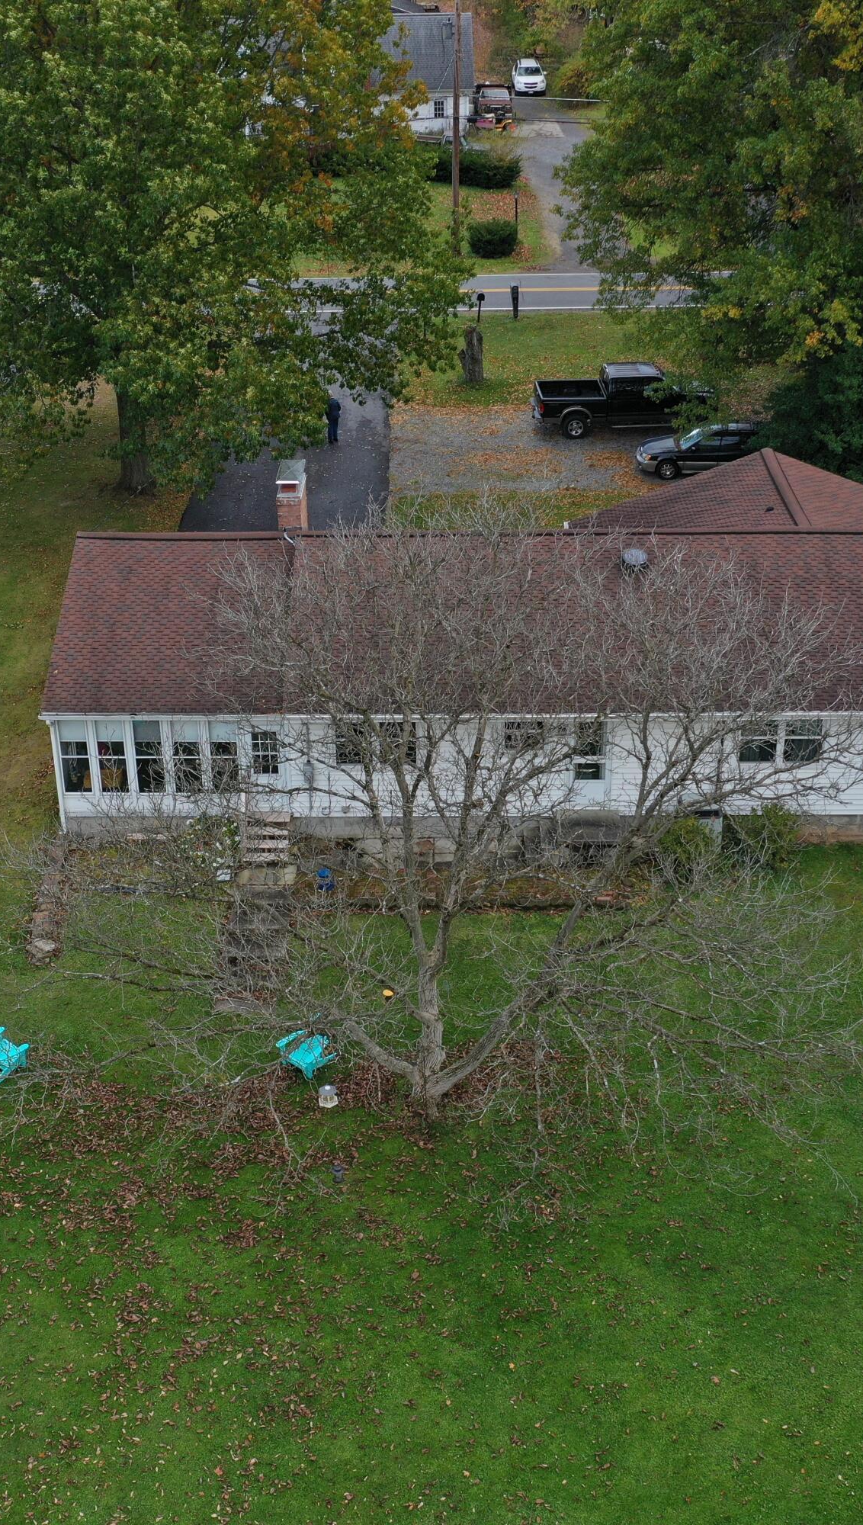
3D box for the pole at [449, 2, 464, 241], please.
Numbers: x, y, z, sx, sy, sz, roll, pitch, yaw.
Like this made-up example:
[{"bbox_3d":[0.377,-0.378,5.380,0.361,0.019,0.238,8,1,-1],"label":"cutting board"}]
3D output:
[{"bbox_3d":[1.151,-28.539,80.027,0.320,11.300,0.320,0,27,0],"label":"pole"}]

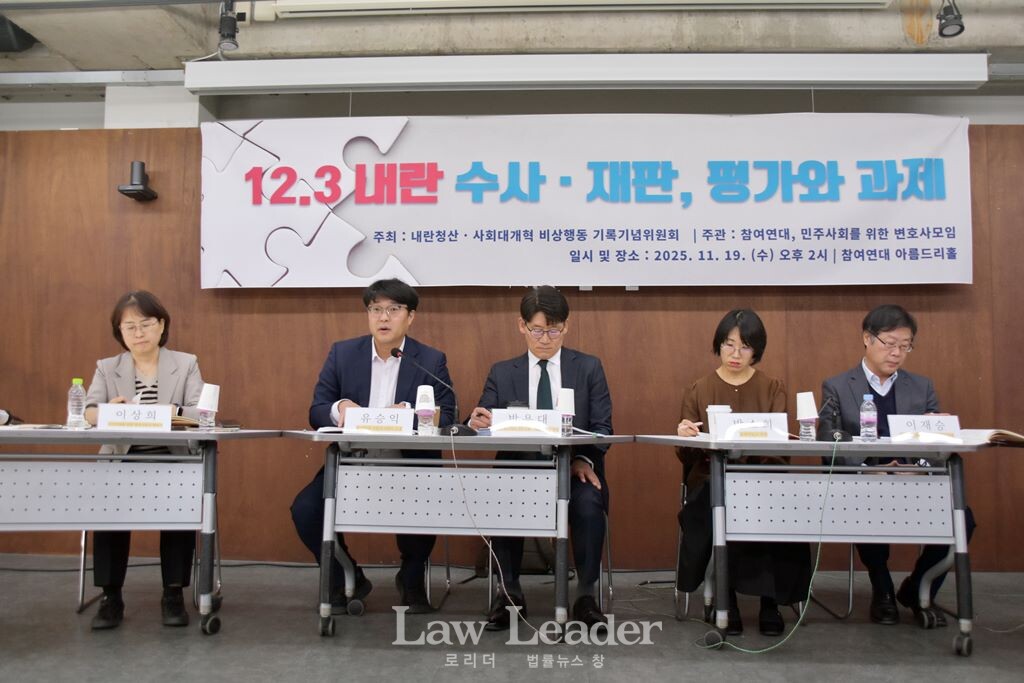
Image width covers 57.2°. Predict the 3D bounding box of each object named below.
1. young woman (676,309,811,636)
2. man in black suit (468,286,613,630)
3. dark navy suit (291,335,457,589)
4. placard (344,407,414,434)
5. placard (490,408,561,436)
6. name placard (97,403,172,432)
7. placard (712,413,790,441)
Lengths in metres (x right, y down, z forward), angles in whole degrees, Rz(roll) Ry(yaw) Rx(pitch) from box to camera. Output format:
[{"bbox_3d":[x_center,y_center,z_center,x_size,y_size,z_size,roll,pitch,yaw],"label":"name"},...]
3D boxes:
[{"bbox_3d":[0.920,0.479,3.750,0.518,1.230,0.650,0,-5,4],"label":"young woman"},{"bbox_3d":[0.120,0.429,3.858,0.601,1.330,0.720,0,-5,4],"label":"man in black suit"},{"bbox_3d":[-0.550,0.485,3.910,0.650,1.050,0.680,0,-4,7],"label":"dark navy suit"},{"bbox_3d":[-0.483,0.291,3.420,0.248,0.090,0.070,0,-4,2],"label":"placard"},{"bbox_3d":[0.053,0.282,3.348,0.250,0.100,0.060,0,-5,4],"label":"placard"},{"bbox_3d":[-1.360,0.277,3.390,0.250,0.095,0.070,2,-4,-13],"label":"name placard"},{"bbox_3d":[0.817,0.277,3.189,0.250,0.100,0.060,0,-5,2],"label":"placard"}]

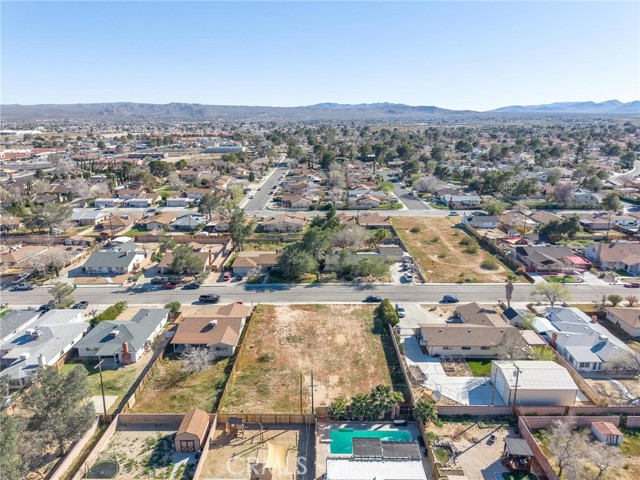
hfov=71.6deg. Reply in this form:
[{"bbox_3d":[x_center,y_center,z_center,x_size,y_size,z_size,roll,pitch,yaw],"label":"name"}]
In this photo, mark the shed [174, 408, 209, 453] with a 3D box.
[{"bbox_3d":[-19.750,29.550,69.050,3.820,3.450,5.570,0,16,0],"label":"shed"}]

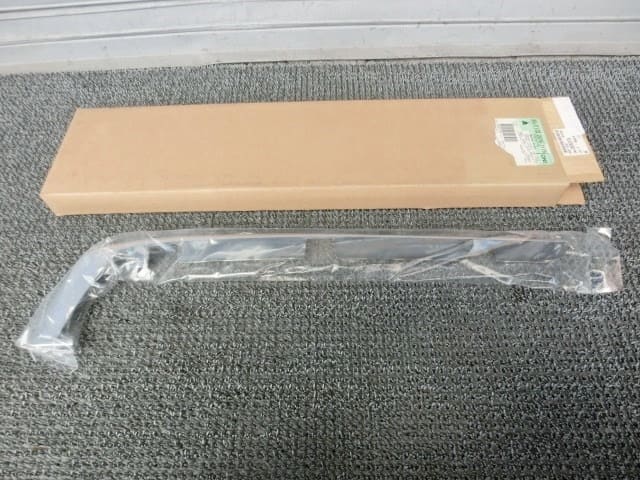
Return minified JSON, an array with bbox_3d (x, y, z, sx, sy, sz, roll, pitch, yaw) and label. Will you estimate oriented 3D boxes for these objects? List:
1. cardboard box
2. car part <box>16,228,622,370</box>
[{"bbox_3d":[-0.007,-0.151,0.793,0.912,0.060,0.199,-1,58,3],"label":"cardboard box"},{"bbox_3d":[0.015,0.078,0.652,0.861,0.058,0.202,-1,58,3],"label":"car part"}]

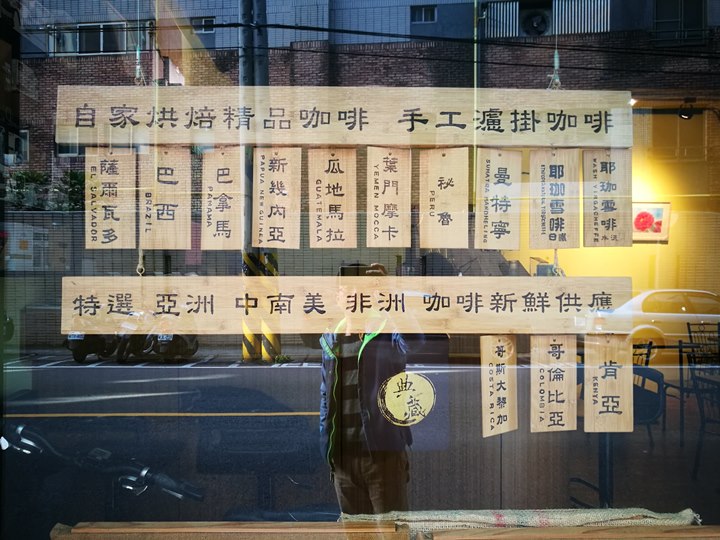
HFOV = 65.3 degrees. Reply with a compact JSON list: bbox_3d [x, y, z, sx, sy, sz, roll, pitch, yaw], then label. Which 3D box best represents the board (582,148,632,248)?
[{"bbox_3d":[0.558,-0.160,1.261,0.109,0.217,0.014,0,-1,-1],"label":"board"}]

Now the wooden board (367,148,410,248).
[{"bbox_3d":[0.066,-0.162,1.251,0.097,0.225,0.014,0,-1,-1],"label":"wooden board"}]

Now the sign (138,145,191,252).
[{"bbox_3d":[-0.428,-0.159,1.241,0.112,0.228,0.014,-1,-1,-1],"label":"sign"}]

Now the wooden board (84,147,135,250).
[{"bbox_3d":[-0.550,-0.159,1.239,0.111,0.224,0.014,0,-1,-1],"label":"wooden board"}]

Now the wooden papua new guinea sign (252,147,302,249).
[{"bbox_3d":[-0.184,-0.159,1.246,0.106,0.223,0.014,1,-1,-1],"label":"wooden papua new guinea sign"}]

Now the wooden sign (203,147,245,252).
[{"bbox_3d":[-0.303,-0.158,1.244,0.095,0.228,0.014,1,-1,-1],"label":"wooden sign"}]

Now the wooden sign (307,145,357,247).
[{"bbox_3d":[-0.059,-0.159,1.249,0.105,0.220,0.014,-1,-1,-1],"label":"wooden sign"}]

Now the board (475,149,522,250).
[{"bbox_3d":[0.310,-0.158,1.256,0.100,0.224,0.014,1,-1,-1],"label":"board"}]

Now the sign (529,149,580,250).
[{"bbox_3d":[0.437,-0.159,1.259,0.112,0.221,0.014,0,-1,-1],"label":"sign"}]

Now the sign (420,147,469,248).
[{"bbox_3d":[0.189,-0.160,1.254,0.107,0.225,0.014,0,-1,-1],"label":"sign"}]

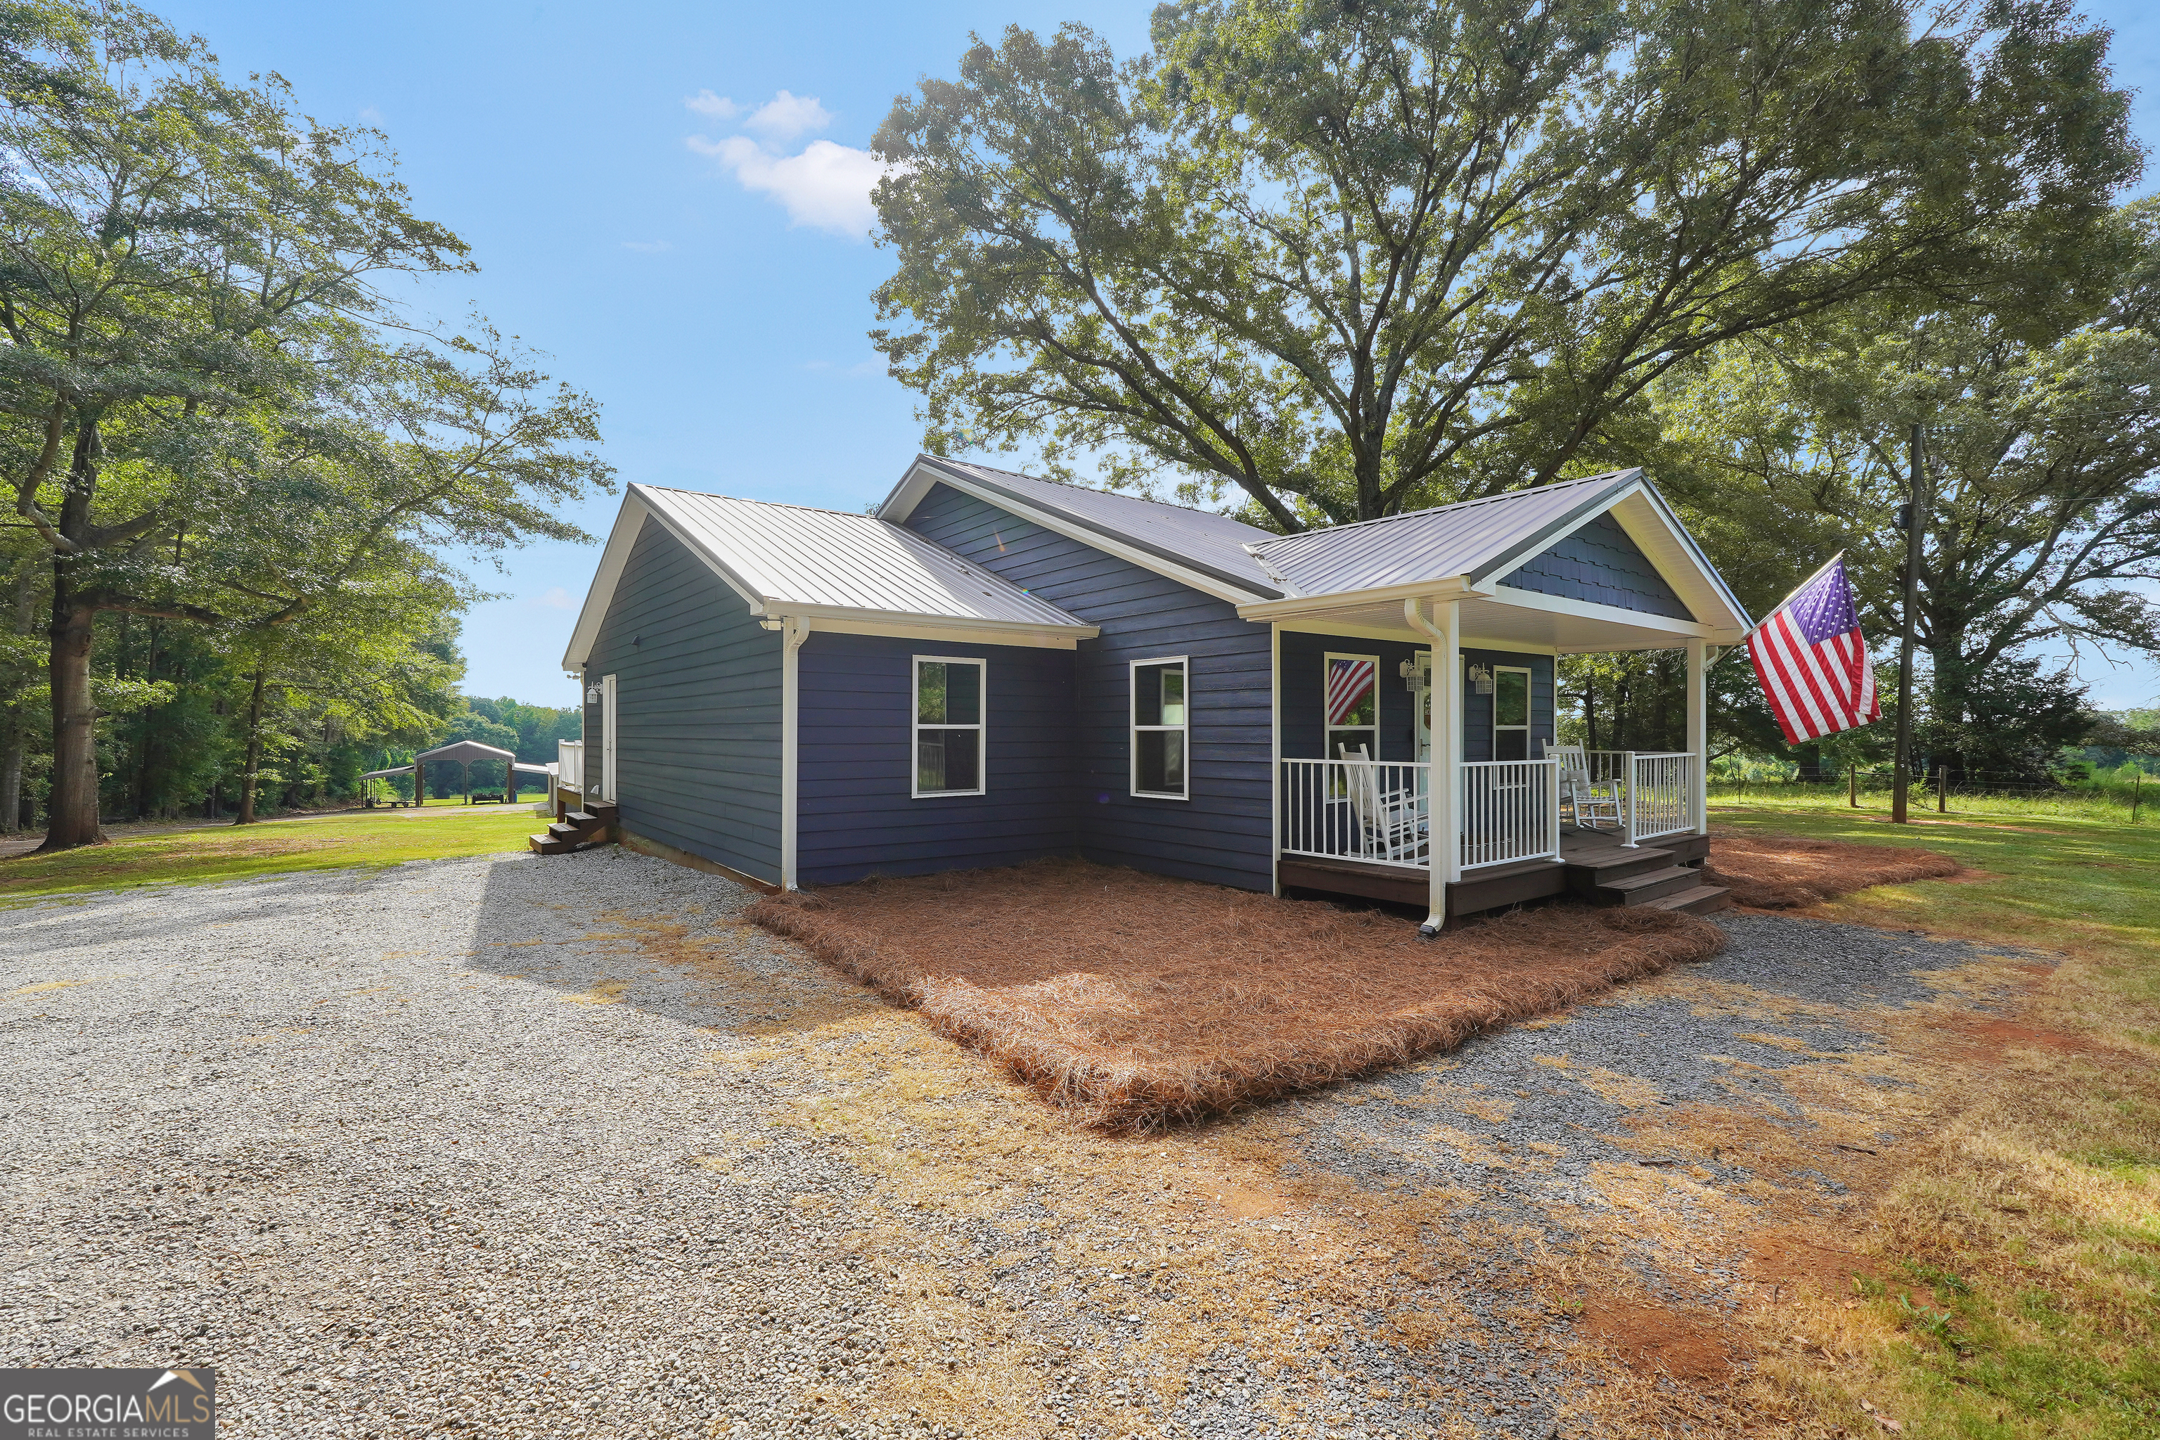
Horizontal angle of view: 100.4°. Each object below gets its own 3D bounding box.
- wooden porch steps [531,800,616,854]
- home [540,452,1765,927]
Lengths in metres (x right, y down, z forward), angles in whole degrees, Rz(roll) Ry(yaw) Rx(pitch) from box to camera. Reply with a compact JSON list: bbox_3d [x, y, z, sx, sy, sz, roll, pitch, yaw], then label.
[{"bbox_3d":[-8.204,1.724,14.560,1.050,0.675,1.170,1,-1,-39],"label":"wooden porch steps"},{"bbox_3d":[-0.807,-1.032,13.886,10.170,5.780,16.100,1,-1,-39],"label":"home"}]

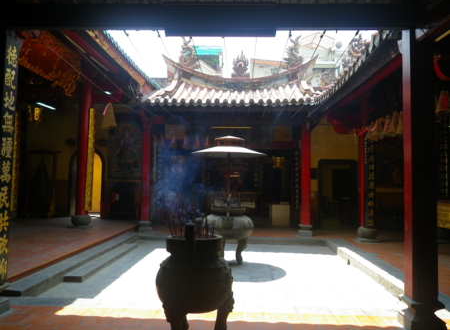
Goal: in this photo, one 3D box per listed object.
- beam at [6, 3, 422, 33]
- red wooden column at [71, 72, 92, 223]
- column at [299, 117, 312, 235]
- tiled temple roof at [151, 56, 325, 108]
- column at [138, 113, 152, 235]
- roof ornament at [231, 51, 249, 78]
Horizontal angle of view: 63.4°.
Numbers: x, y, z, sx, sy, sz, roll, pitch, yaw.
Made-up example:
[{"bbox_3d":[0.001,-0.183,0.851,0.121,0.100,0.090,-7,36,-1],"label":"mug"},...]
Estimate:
[{"bbox_3d":[-0.102,-1.607,3.948,4.519,0.254,0.159,1,-3,2],"label":"beam"},{"bbox_3d":[-3.705,-0.394,9.561,0.477,4.021,0.477,1,-3,2],"label":"red wooden column"},{"bbox_3d":[2.136,0.341,9.578,0.328,3.046,0.328,1,-3,2],"label":"column"},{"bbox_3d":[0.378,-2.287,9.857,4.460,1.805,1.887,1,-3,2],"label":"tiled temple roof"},{"bbox_3d":[-2.115,0.165,9.743,0.328,3.274,0.328,1,-3,2],"label":"column"},{"bbox_3d":[0.442,-2.866,10.382,0.497,0.811,0.258,1,-3,2],"label":"roof ornament"}]

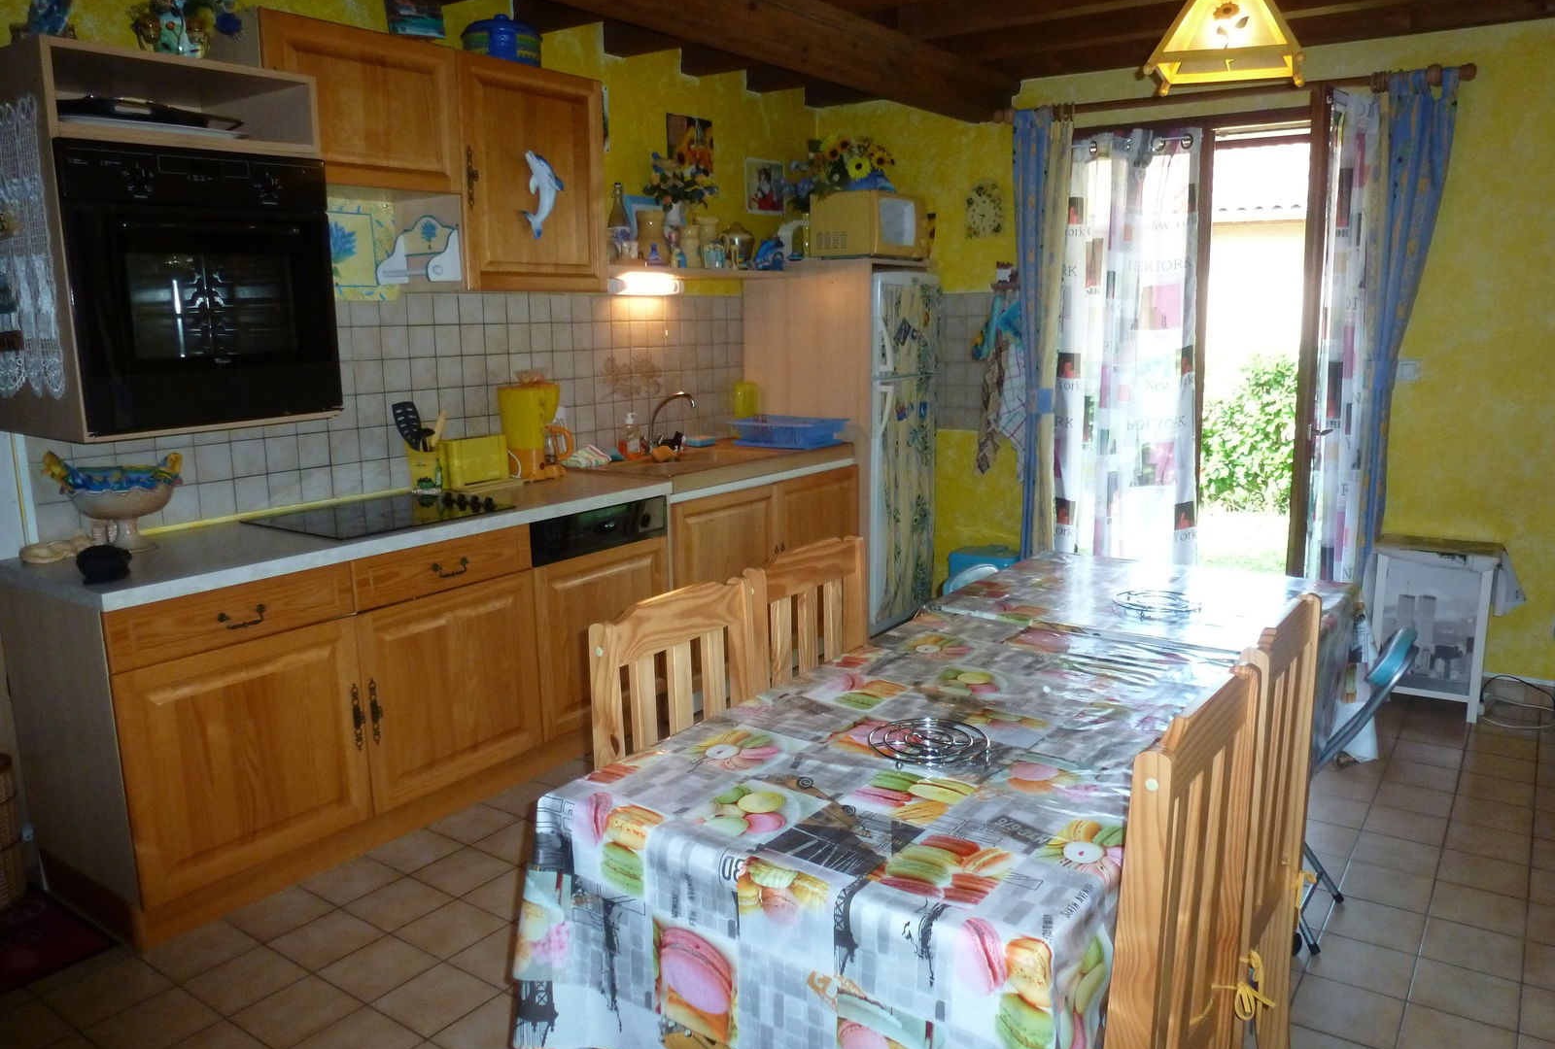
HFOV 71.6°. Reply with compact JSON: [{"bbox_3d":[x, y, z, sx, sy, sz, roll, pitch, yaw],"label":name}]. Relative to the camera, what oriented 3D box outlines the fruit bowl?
[{"bbox_3d":[-1.671,-0.053,2.736,0.335,0.240,0.225,-8,12,-31],"label":"fruit bowl"}]

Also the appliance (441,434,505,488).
[{"bbox_3d":[-1.075,-0.223,3.758,0.120,0.160,0.250,6,12,36],"label":"appliance"}]

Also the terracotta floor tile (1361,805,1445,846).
[{"bbox_3d":[1.671,0.802,2.879,0.192,0.010,0.192,6,12,36],"label":"terracotta floor tile"}]

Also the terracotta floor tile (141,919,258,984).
[{"bbox_3d":[-1.325,0.983,2.482,0.195,0.010,0.195,7,13,35],"label":"terracotta floor tile"}]

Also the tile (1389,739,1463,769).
[{"bbox_3d":[2.087,0.741,3.466,0.195,0.010,0.195,7,13,35],"label":"tile"}]

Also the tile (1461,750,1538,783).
[{"bbox_3d":[2.169,0.727,3.240,0.192,0.010,0.192,6,12,36],"label":"tile"}]

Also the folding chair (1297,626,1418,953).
[{"bbox_3d":[1.127,0.551,2.393,0.460,0.700,0.430,7,13,39],"label":"folding chair"}]

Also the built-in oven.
[{"bbox_3d":[-1.460,-0.544,2.563,0.550,0.605,0.595,6,12,36],"label":"built-in oven"}]

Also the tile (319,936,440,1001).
[{"bbox_3d":[-0.887,0.992,2.403,0.195,0.010,0.195,7,13,35],"label":"tile"}]

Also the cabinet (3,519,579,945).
[{"bbox_3d":[-1.306,0.460,2.986,0.620,0.800,1.213,6,12,36],"label":"cabinet"}]

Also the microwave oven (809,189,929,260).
[{"bbox_3d":[0.417,-1.343,4.900,0.345,0.272,0.470,6,12,36],"label":"microwave oven"}]

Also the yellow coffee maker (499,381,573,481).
[{"bbox_3d":[-0.883,-0.336,3.933,0.160,0.340,0.220,6,12,36],"label":"yellow coffee maker"}]

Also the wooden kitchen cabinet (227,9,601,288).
[{"bbox_3d":[-1.096,-1.083,3.362,0.360,0.711,1.235,7,13,35],"label":"wooden kitchen cabinet"}]

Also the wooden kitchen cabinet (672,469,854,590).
[{"bbox_3d":[-0.236,0.134,4.419,0.580,0.654,1.220,7,13,35],"label":"wooden kitchen cabinet"}]

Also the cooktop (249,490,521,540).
[{"bbox_3d":[-1.175,-0.048,3.198,0.525,0.040,0.585,6,12,36],"label":"cooktop"}]

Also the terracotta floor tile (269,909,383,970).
[{"bbox_3d":[-1.025,0.941,2.449,0.192,0.010,0.192,6,12,36],"label":"terracotta floor tile"}]

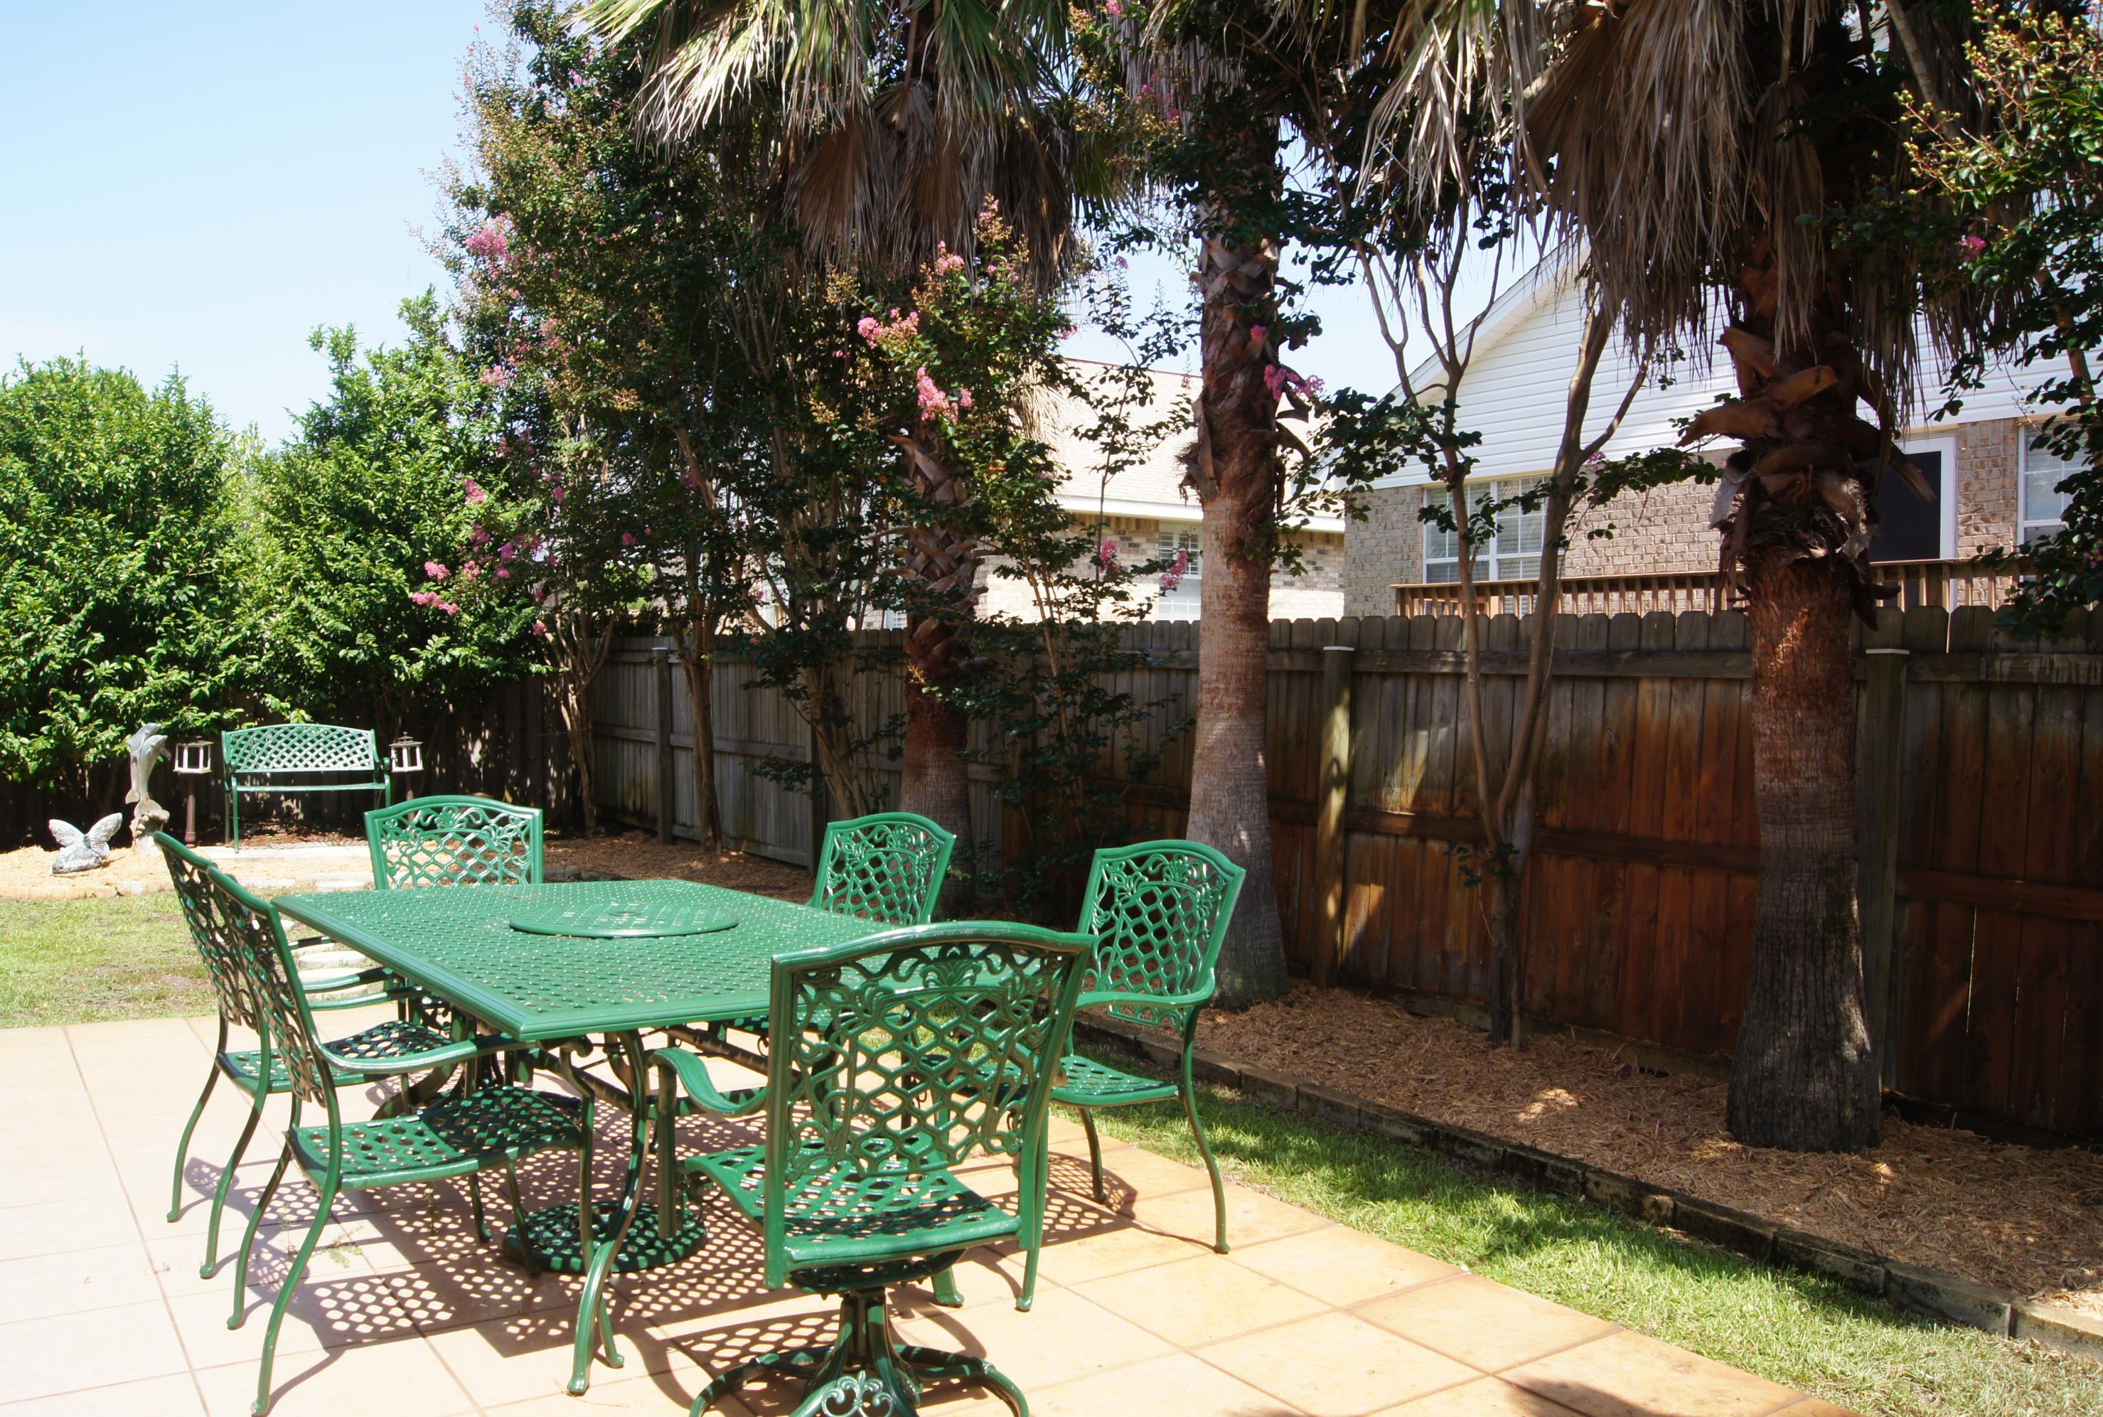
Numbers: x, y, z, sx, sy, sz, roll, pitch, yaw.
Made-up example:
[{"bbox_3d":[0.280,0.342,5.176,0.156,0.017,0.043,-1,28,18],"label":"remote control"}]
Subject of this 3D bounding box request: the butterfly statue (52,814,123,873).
[{"bbox_3d":[-6.371,0.891,10.550,0.420,0.350,0.310,-1,2,-31],"label":"butterfly statue"}]

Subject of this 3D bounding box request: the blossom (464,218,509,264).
[{"bbox_3d":[-4.696,-3.898,13.300,0.310,0.330,0.300,0,2,-19],"label":"blossom"}]

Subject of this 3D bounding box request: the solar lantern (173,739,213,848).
[{"bbox_3d":[-6.311,0.613,11.750,0.250,0.790,0.250,-1,2,-35],"label":"solar lantern"}]

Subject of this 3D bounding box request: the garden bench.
[{"bbox_3d":[-5.551,0.581,11.891,1.080,0.870,0.570,-1,2,-35],"label":"garden bench"}]

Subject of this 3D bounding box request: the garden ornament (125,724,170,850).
[{"bbox_3d":[-6.507,0.576,11.500,0.280,0.910,0.230,0,2,-18],"label":"garden ornament"}]

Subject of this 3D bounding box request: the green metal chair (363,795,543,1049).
[{"bbox_3d":[-1.736,0.784,4.926,0.620,0.960,0.640,1,1,-40],"label":"green metal chair"}]

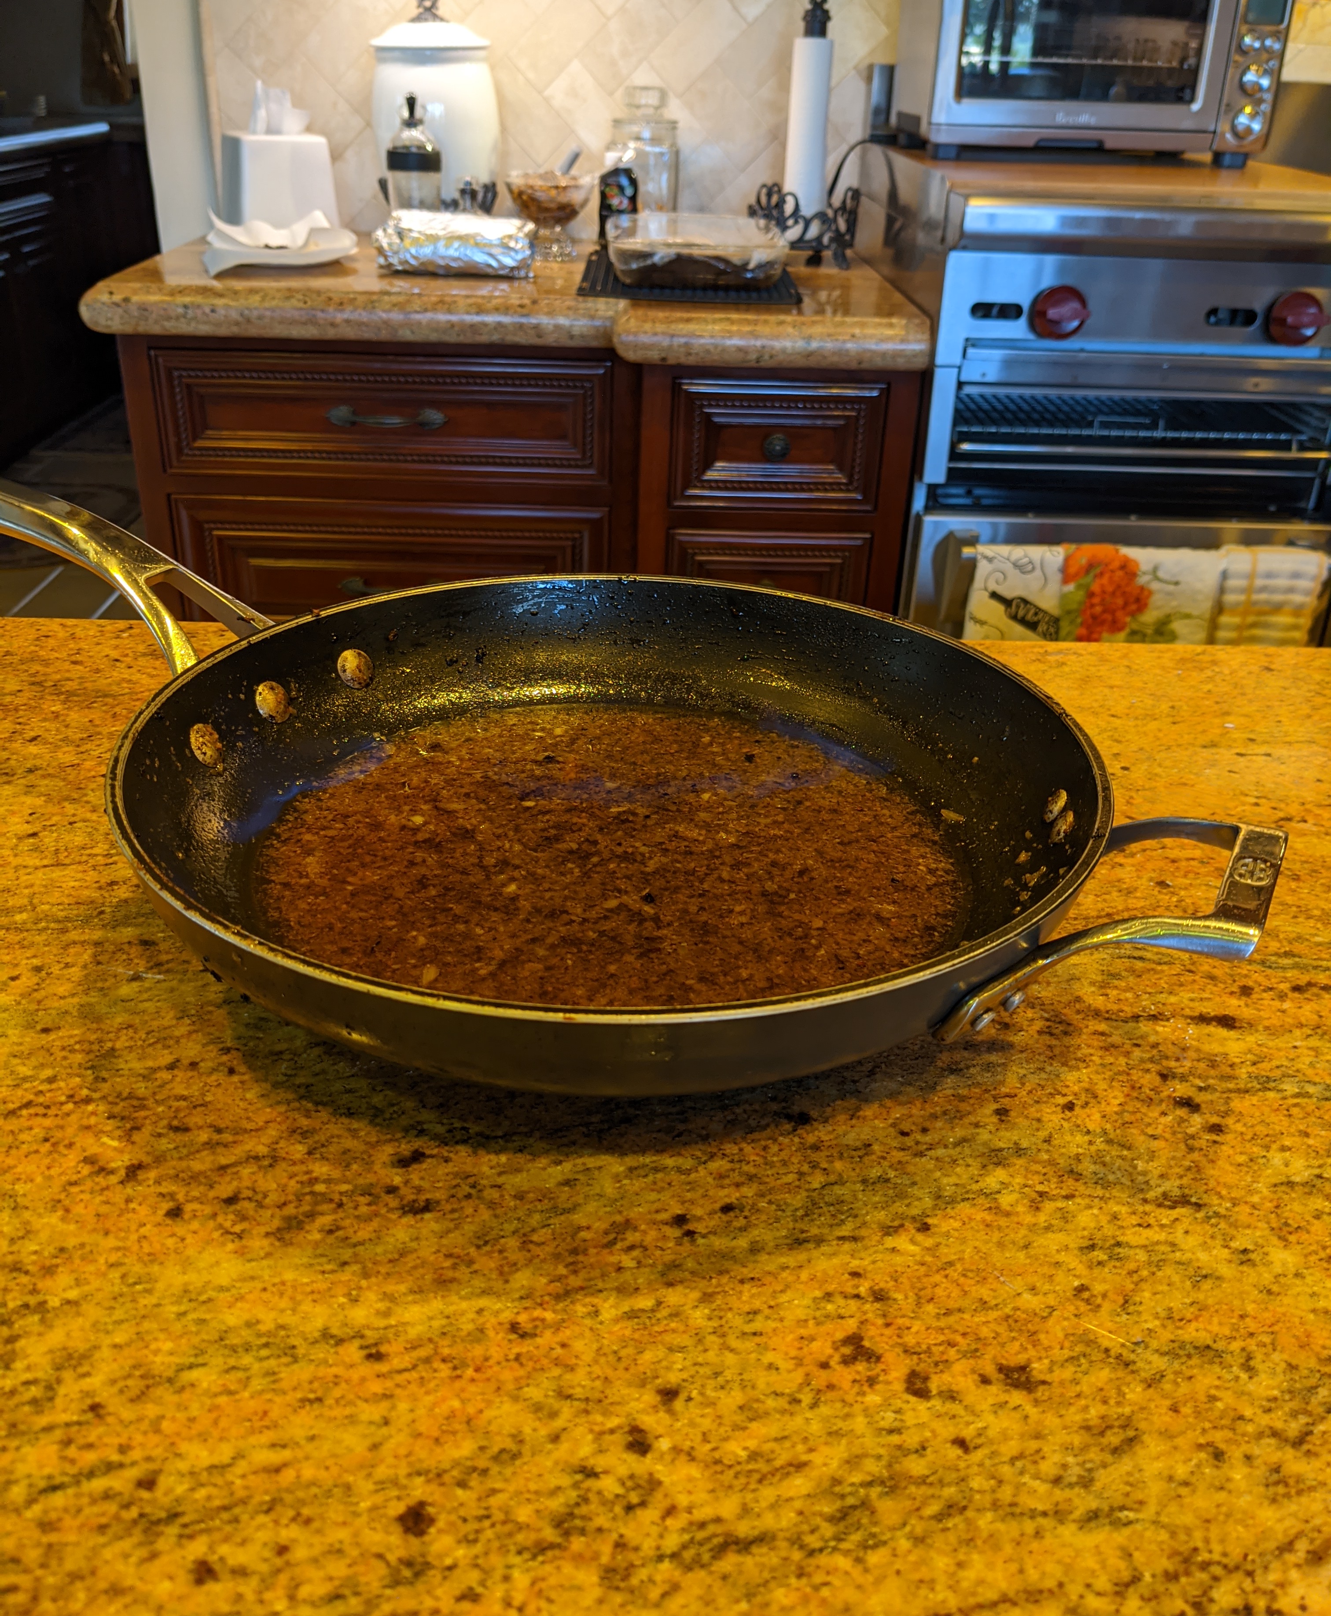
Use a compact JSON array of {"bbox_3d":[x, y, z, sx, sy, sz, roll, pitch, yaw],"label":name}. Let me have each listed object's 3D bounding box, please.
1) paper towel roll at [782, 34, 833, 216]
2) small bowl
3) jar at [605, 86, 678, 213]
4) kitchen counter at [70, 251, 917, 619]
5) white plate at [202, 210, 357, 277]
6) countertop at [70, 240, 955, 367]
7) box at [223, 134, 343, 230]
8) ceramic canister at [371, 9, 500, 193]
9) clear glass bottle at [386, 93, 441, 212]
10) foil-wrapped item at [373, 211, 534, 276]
[{"bbox_3d":[0.211,-0.993,2.077,0.061,0.281,0.061,2,29,-1],"label":"paper towel roll"},{"bbox_3d":[-0.165,-0.868,2.033,0.137,0.113,0.137,1,29,-2],"label":"small bowl"},{"bbox_3d":[-0.041,-0.975,2.117,0.109,0.228,0.109,1,29,-2],"label":"jar"},{"bbox_3d":[-0.226,-0.348,2.150,1.056,0.914,0.743,1,29,-2],"label":"kitchen counter"},{"bbox_3d":[-0.526,-0.768,1.893,0.216,0.049,0.218,1,29,-2],"label":"white plate"},{"bbox_3d":[-0.213,-0.726,1.944,1.056,0.053,0.743,1,29,-2],"label":"countertop"},{"bbox_3d":[-0.562,-0.922,2.073,0.139,0.145,0.139,-10,31,-21],"label":"box"},{"bbox_3d":[-0.343,-1.018,2.067,0.191,0.322,0.191,1,29,-2],"label":"ceramic canister"},{"bbox_3d":[-0.361,-0.912,1.996,0.079,0.214,0.079,1,29,-2],"label":"clear glass bottle"},{"bbox_3d":[-0.290,-0.788,1.936,0.224,0.059,0.164,2,29,1],"label":"foil-wrapped item"}]

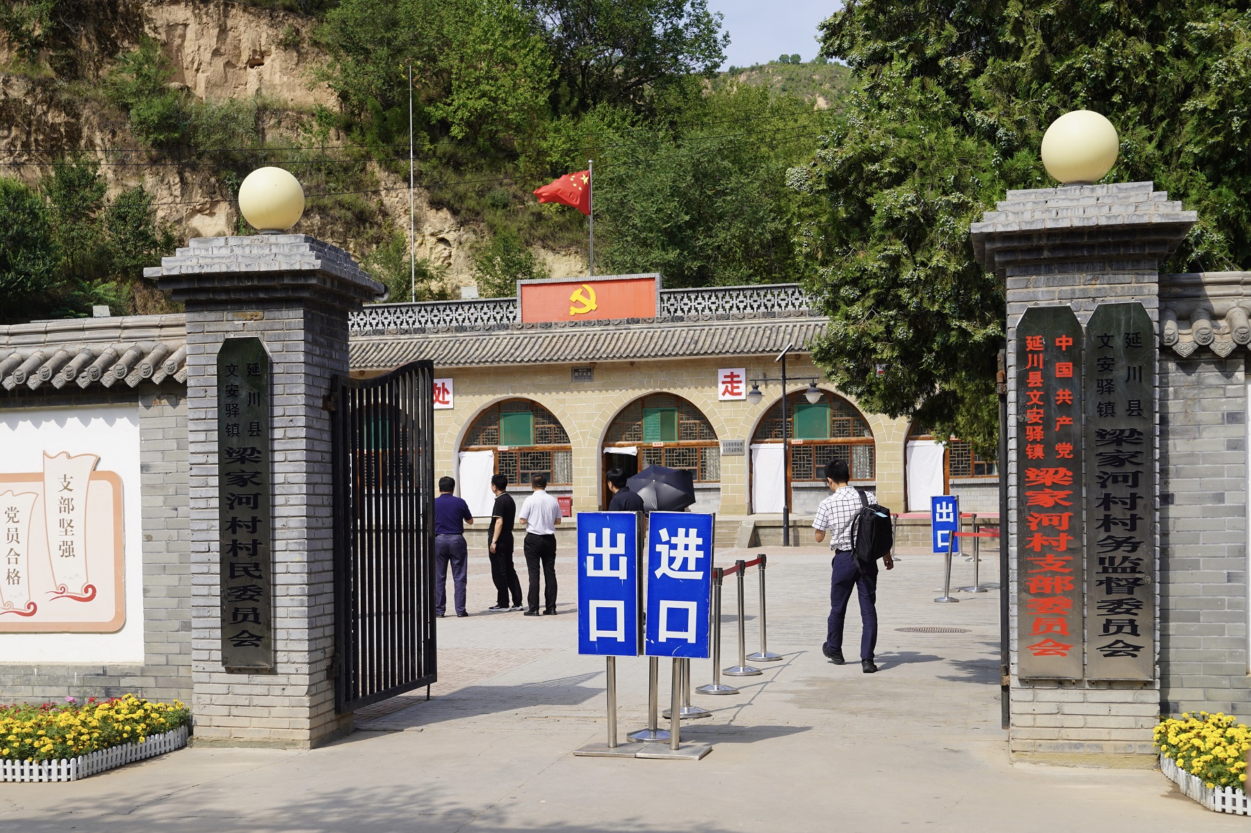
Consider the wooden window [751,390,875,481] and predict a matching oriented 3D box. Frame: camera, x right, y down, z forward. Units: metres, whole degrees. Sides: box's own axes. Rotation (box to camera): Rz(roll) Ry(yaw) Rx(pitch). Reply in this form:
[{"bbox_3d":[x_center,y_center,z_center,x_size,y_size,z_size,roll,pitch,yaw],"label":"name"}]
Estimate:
[{"bbox_3d":[4.913,0.511,38.200,3.200,2.400,0.150,-1,-2,16],"label":"wooden window"}]

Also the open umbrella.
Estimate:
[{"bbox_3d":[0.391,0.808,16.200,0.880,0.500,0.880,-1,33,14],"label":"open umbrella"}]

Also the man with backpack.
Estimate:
[{"bbox_3d":[1.885,1.235,12.100,0.620,1.740,0.550,-1,-2,-9],"label":"man with backpack"}]

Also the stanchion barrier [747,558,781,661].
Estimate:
[{"bbox_3d":[1.240,1.698,13.100,0.320,0.920,0.320,-1,-2,14],"label":"stanchion barrier"}]

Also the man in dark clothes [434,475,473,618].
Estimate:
[{"bbox_3d":[-2.146,1.577,17.700,0.560,1.700,0.380,-1,-2,9],"label":"man in dark clothes"}]

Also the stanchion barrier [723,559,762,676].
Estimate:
[{"bbox_3d":[0.962,1.635,11.970,0.330,0.910,0.330,-1,-2,11],"label":"stanchion barrier"}]

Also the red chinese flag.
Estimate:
[{"bbox_3d":[-1.829,-6.439,42.000,1.650,1.300,0.400,-1,-2,5],"label":"red chinese flag"}]

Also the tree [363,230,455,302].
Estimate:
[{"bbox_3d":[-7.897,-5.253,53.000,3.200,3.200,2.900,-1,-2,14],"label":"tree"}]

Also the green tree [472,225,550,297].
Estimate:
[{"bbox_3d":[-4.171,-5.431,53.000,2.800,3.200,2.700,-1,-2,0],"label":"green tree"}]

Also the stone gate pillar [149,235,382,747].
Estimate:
[{"bbox_3d":[-2.195,0.442,9.100,1.100,3.060,1.100,-1,-2,11],"label":"stone gate pillar"}]

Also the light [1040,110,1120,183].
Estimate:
[{"bbox_3d":[2.494,-1.473,8.000,0.410,0.405,0.410,-1,-2,14],"label":"light"}]

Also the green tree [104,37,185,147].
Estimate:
[{"bbox_3d":[-20.455,-13.802,62.000,3.500,4.700,3.400,0,-2,-17],"label":"green tree"}]

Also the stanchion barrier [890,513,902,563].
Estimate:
[{"bbox_3d":[5.352,2.427,29.000,0.320,0.910,0.320,-1,-2,11],"label":"stanchion barrier"}]

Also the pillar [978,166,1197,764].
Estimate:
[{"bbox_3d":[2.496,0.272,7.980,1.100,3.060,1.100,-1,-2,11],"label":"pillar"}]

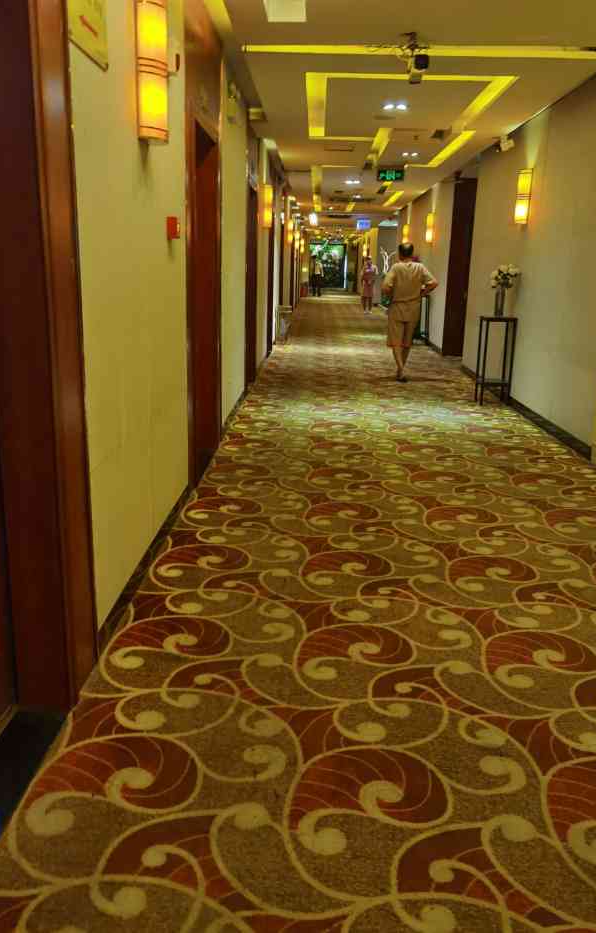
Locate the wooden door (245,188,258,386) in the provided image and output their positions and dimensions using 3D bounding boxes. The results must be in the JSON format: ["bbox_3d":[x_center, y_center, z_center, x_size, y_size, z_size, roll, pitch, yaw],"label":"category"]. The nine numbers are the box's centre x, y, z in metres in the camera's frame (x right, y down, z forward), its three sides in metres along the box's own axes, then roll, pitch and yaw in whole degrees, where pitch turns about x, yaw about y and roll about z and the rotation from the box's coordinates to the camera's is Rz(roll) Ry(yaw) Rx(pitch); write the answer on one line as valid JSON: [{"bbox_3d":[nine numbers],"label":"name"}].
[{"bbox_3d":[-0.541,-1.893,7.970,0.110,2.089,1.100,2,15,1],"label":"wooden door"}]

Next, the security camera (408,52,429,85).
[{"bbox_3d":[0.830,-2.741,5.013,0.115,0.165,0.200,2,15,1],"label":"security camera"}]

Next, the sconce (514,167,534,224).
[{"bbox_3d":[2.241,-2.692,7.271,0.100,0.507,0.150,2,15,1],"label":"sconce"}]

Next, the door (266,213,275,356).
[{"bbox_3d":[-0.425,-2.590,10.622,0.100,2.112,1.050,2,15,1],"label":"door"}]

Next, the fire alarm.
[{"bbox_3d":[-0.592,-1.137,3.487,0.045,0.100,0.090,2,15,1],"label":"fire alarm"}]

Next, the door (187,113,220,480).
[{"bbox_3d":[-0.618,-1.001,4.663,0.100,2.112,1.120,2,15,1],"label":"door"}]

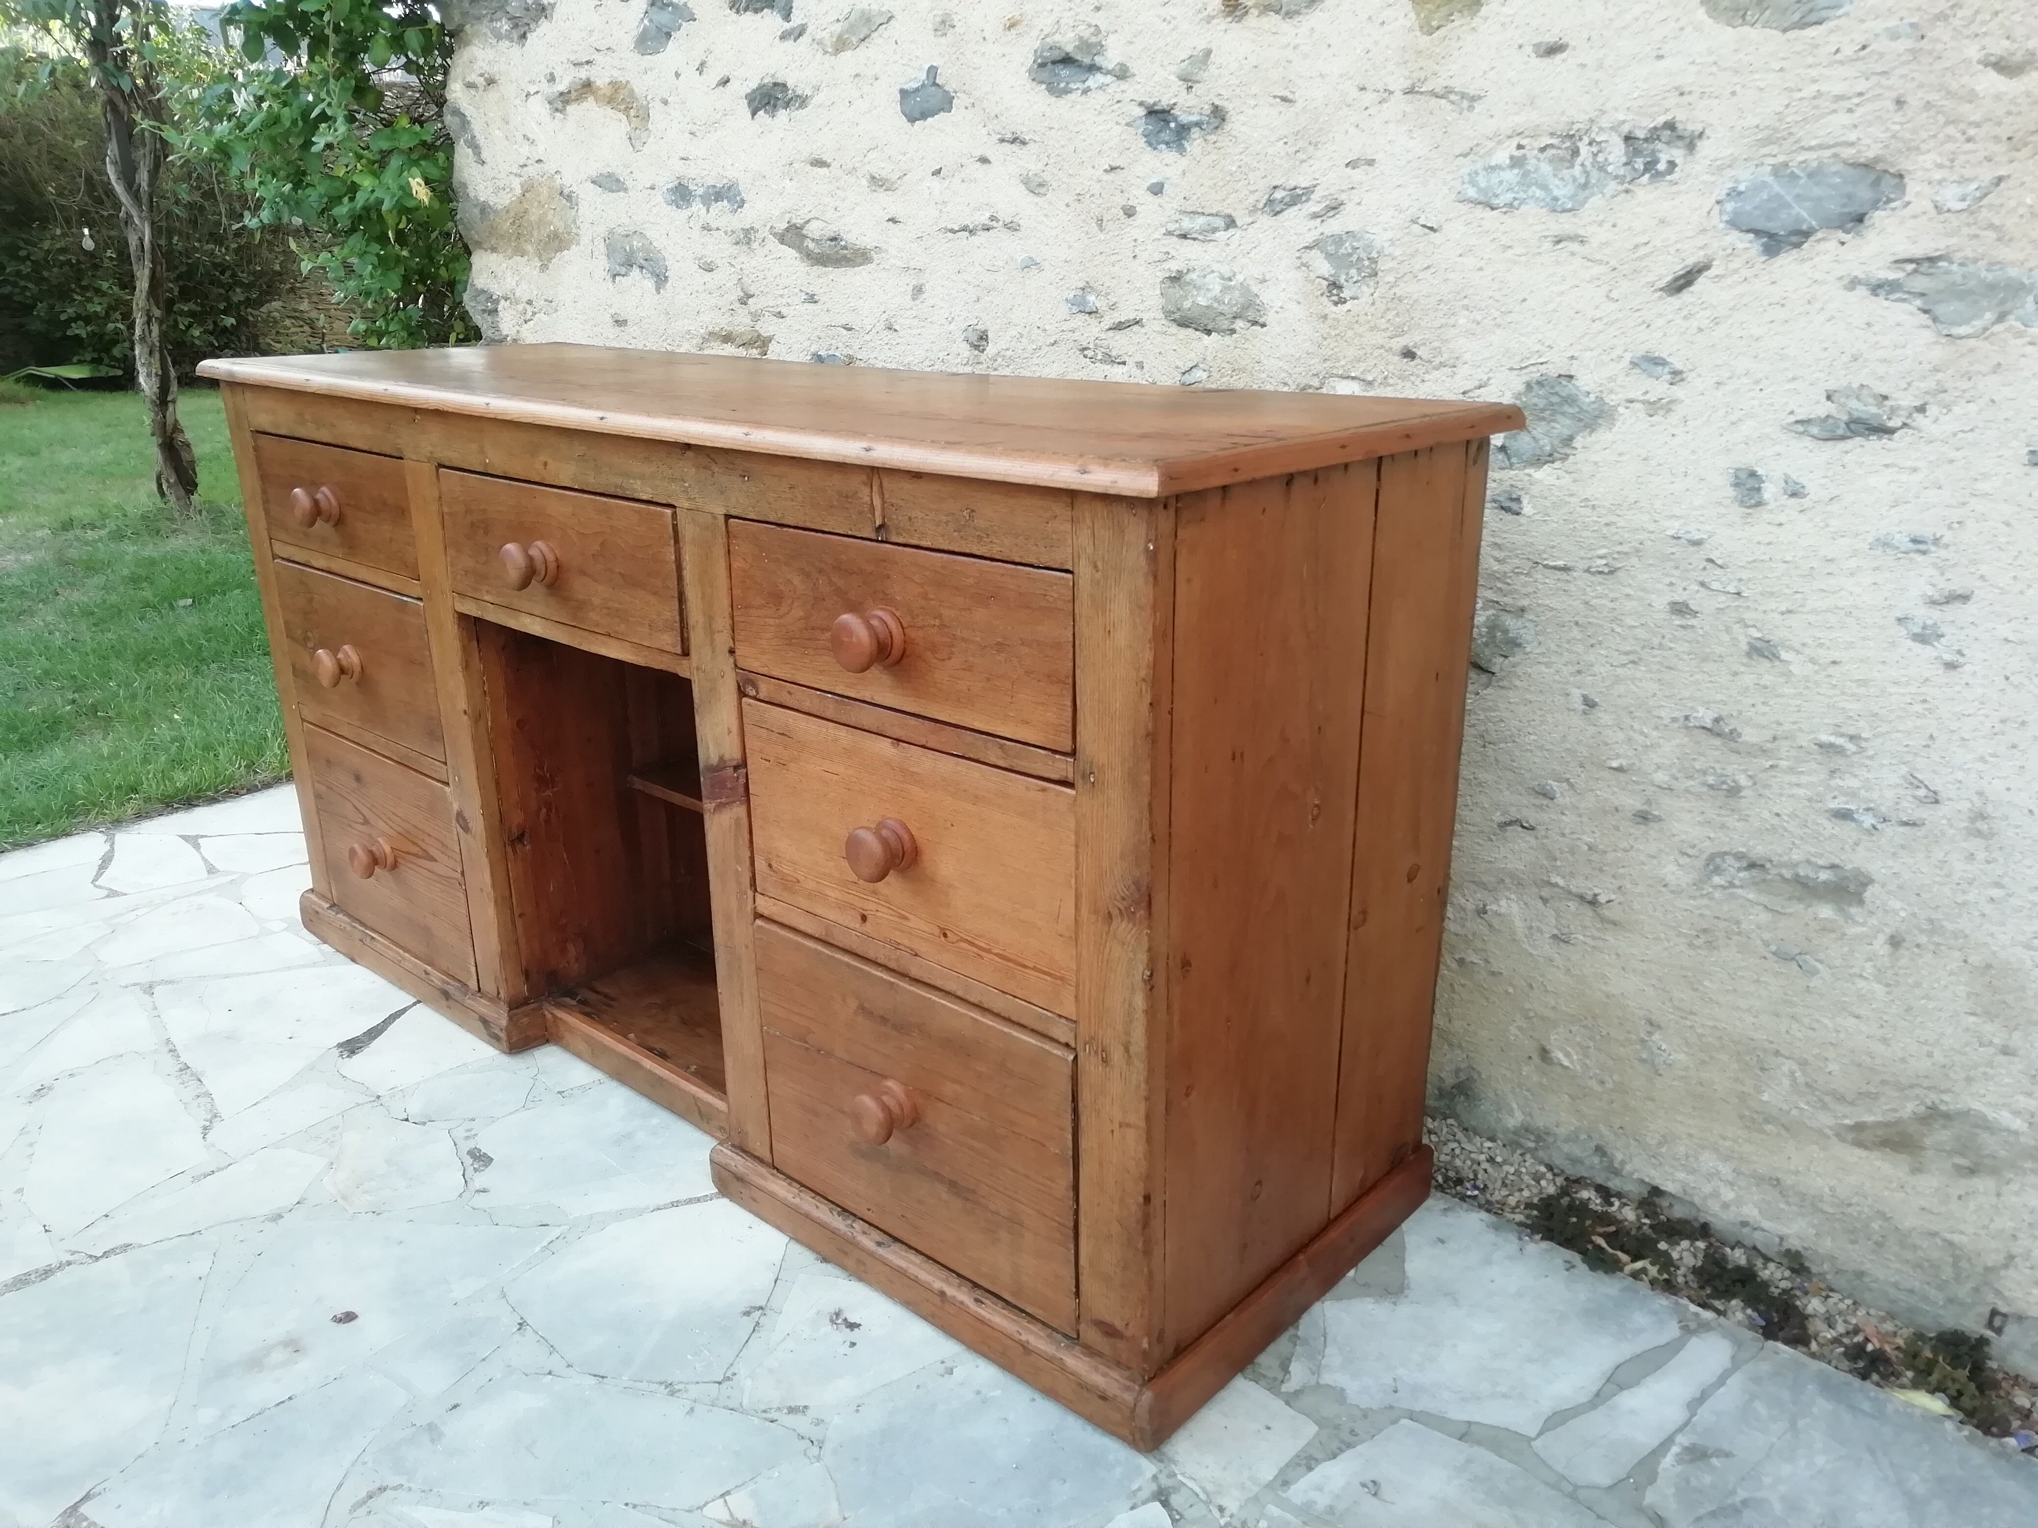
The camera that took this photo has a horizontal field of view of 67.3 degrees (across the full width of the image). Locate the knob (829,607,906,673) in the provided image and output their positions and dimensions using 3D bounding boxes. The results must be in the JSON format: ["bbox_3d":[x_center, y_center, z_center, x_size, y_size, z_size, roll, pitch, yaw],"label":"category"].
[{"bbox_3d":[-0.129,-0.103,1.289,0.051,0.051,0.047,15,24,40],"label":"knob"}]

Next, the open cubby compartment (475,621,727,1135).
[{"bbox_3d":[-0.328,0.076,1.923,0.476,0.560,0.451,15,24,40],"label":"open cubby compartment"}]

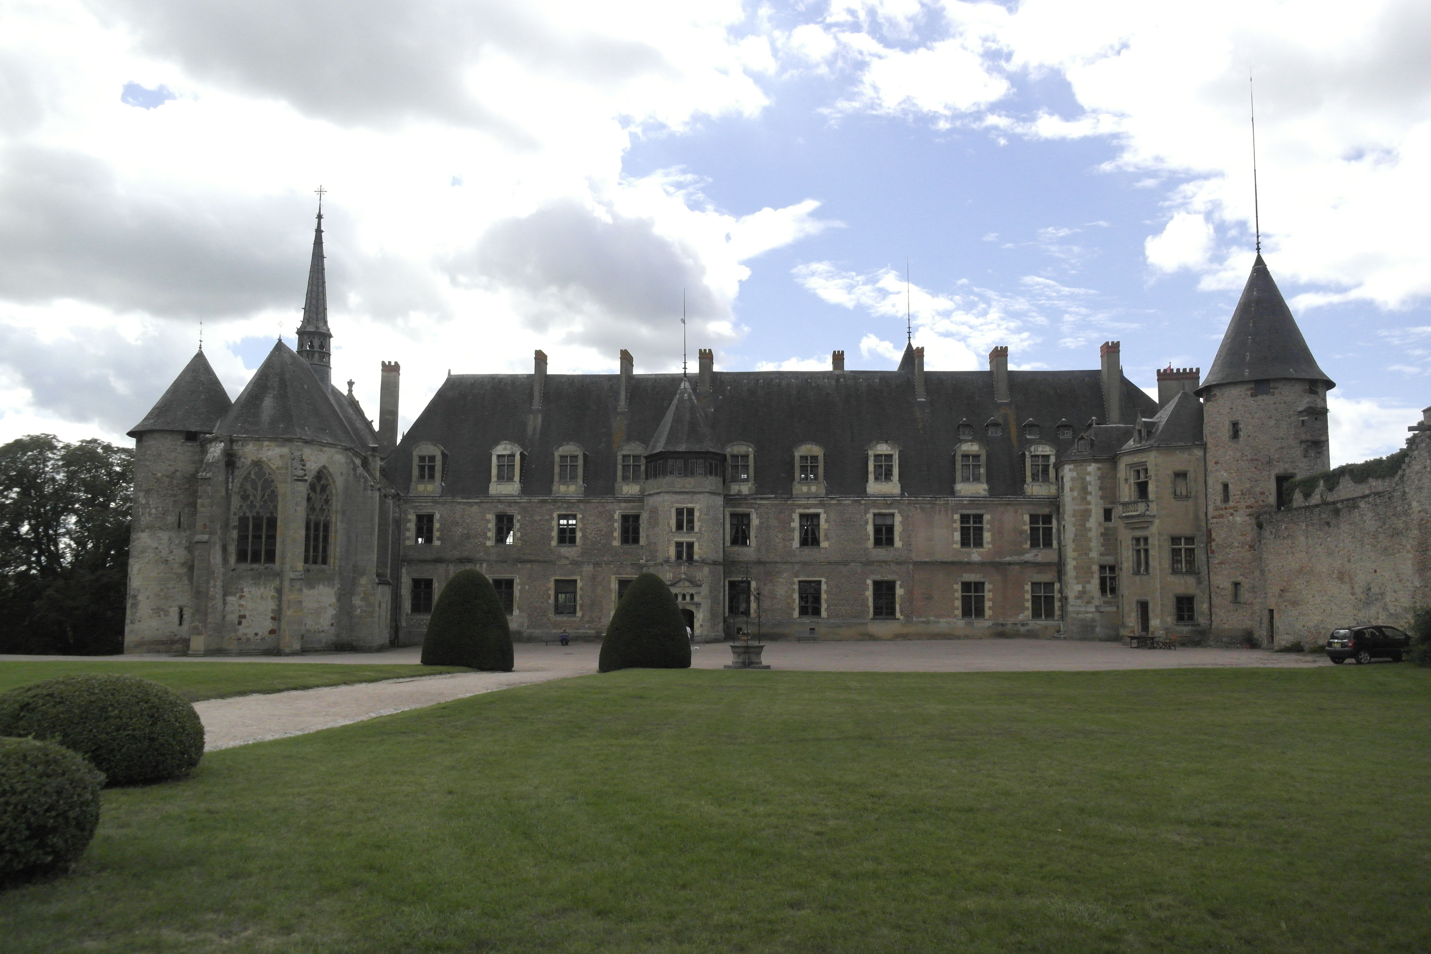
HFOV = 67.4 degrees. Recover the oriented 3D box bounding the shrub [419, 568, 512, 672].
[{"bbox_3d":[-8.439,4.889,36.710,3.112,3.415,3.112,0,-6,0],"label":"shrub"}]

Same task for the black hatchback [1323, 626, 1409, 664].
[{"bbox_3d":[25.750,6.500,41.400,3.920,1.460,1.680,1,-6,-7],"label":"black hatchback"}]

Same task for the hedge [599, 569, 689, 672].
[{"bbox_3d":[-2.367,4.921,36.406,3.087,3.341,3.087,0,-6,0],"label":"hedge"}]

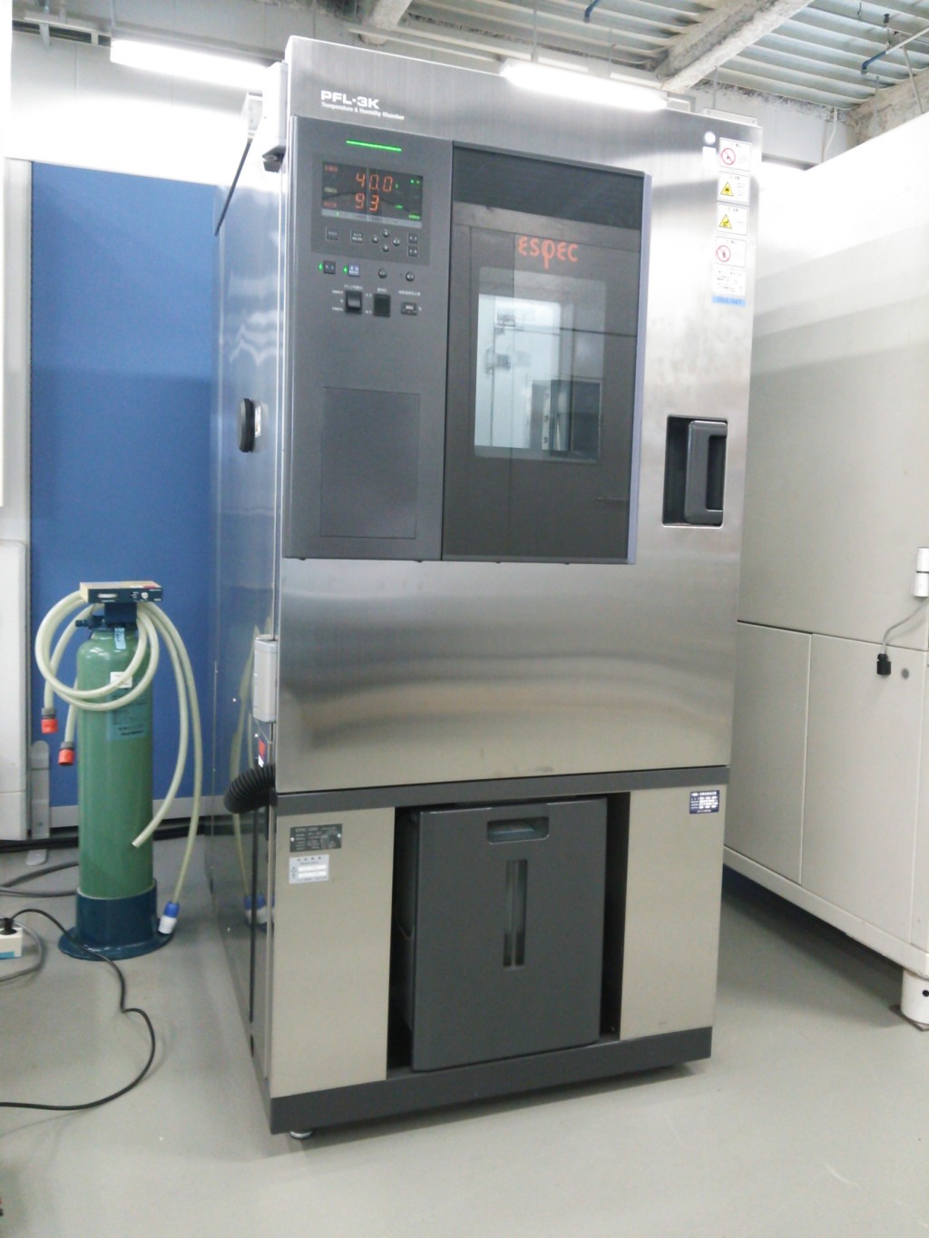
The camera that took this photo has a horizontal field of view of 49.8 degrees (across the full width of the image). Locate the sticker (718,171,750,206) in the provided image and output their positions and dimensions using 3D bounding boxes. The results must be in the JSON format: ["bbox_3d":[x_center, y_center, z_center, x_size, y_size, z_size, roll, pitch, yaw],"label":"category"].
[{"bbox_3d":[0.485,-0.773,1.799,0.065,0.050,0.002,0,5,-20],"label":"sticker"}]

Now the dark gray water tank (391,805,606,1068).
[{"bbox_3d":[0.034,0.548,1.935,0.358,0.463,0.300,0,5,-20],"label":"dark gray water tank"}]

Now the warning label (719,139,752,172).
[{"bbox_3d":[0.485,-0.830,1.794,0.064,0.049,0.002,0,5,-20],"label":"warning label"}]

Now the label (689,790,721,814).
[{"bbox_3d":[0.456,0.347,1.896,0.065,0.043,0.002,0,5,-20],"label":"label"}]

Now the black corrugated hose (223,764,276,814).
[{"bbox_3d":[-0.353,0.278,1.646,0.080,0.077,0.075,0,5,-20],"label":"black corrugated hose"}]

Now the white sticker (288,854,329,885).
[{"bbox_3d":[-0.254,0.412,1.647,0.065,0.044,0.002,0,5,-20],"label":"white sticker"}]

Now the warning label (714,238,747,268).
[{"bbox_3d":[0.481,-0.662,1.808,0.063,0.048,0.002,0,5,-20],"label":"warning label"}]

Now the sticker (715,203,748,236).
[{"bbox_3d":[0.483,-0.719,1.803,0.064,0.050,0.002,0,5,-20],"label":"sticker"}]

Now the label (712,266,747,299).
[{"bbox_3d":[0.480,-0.610,1.813,0.068,0.048,0.002,0,5,-20],"label":"label"}]

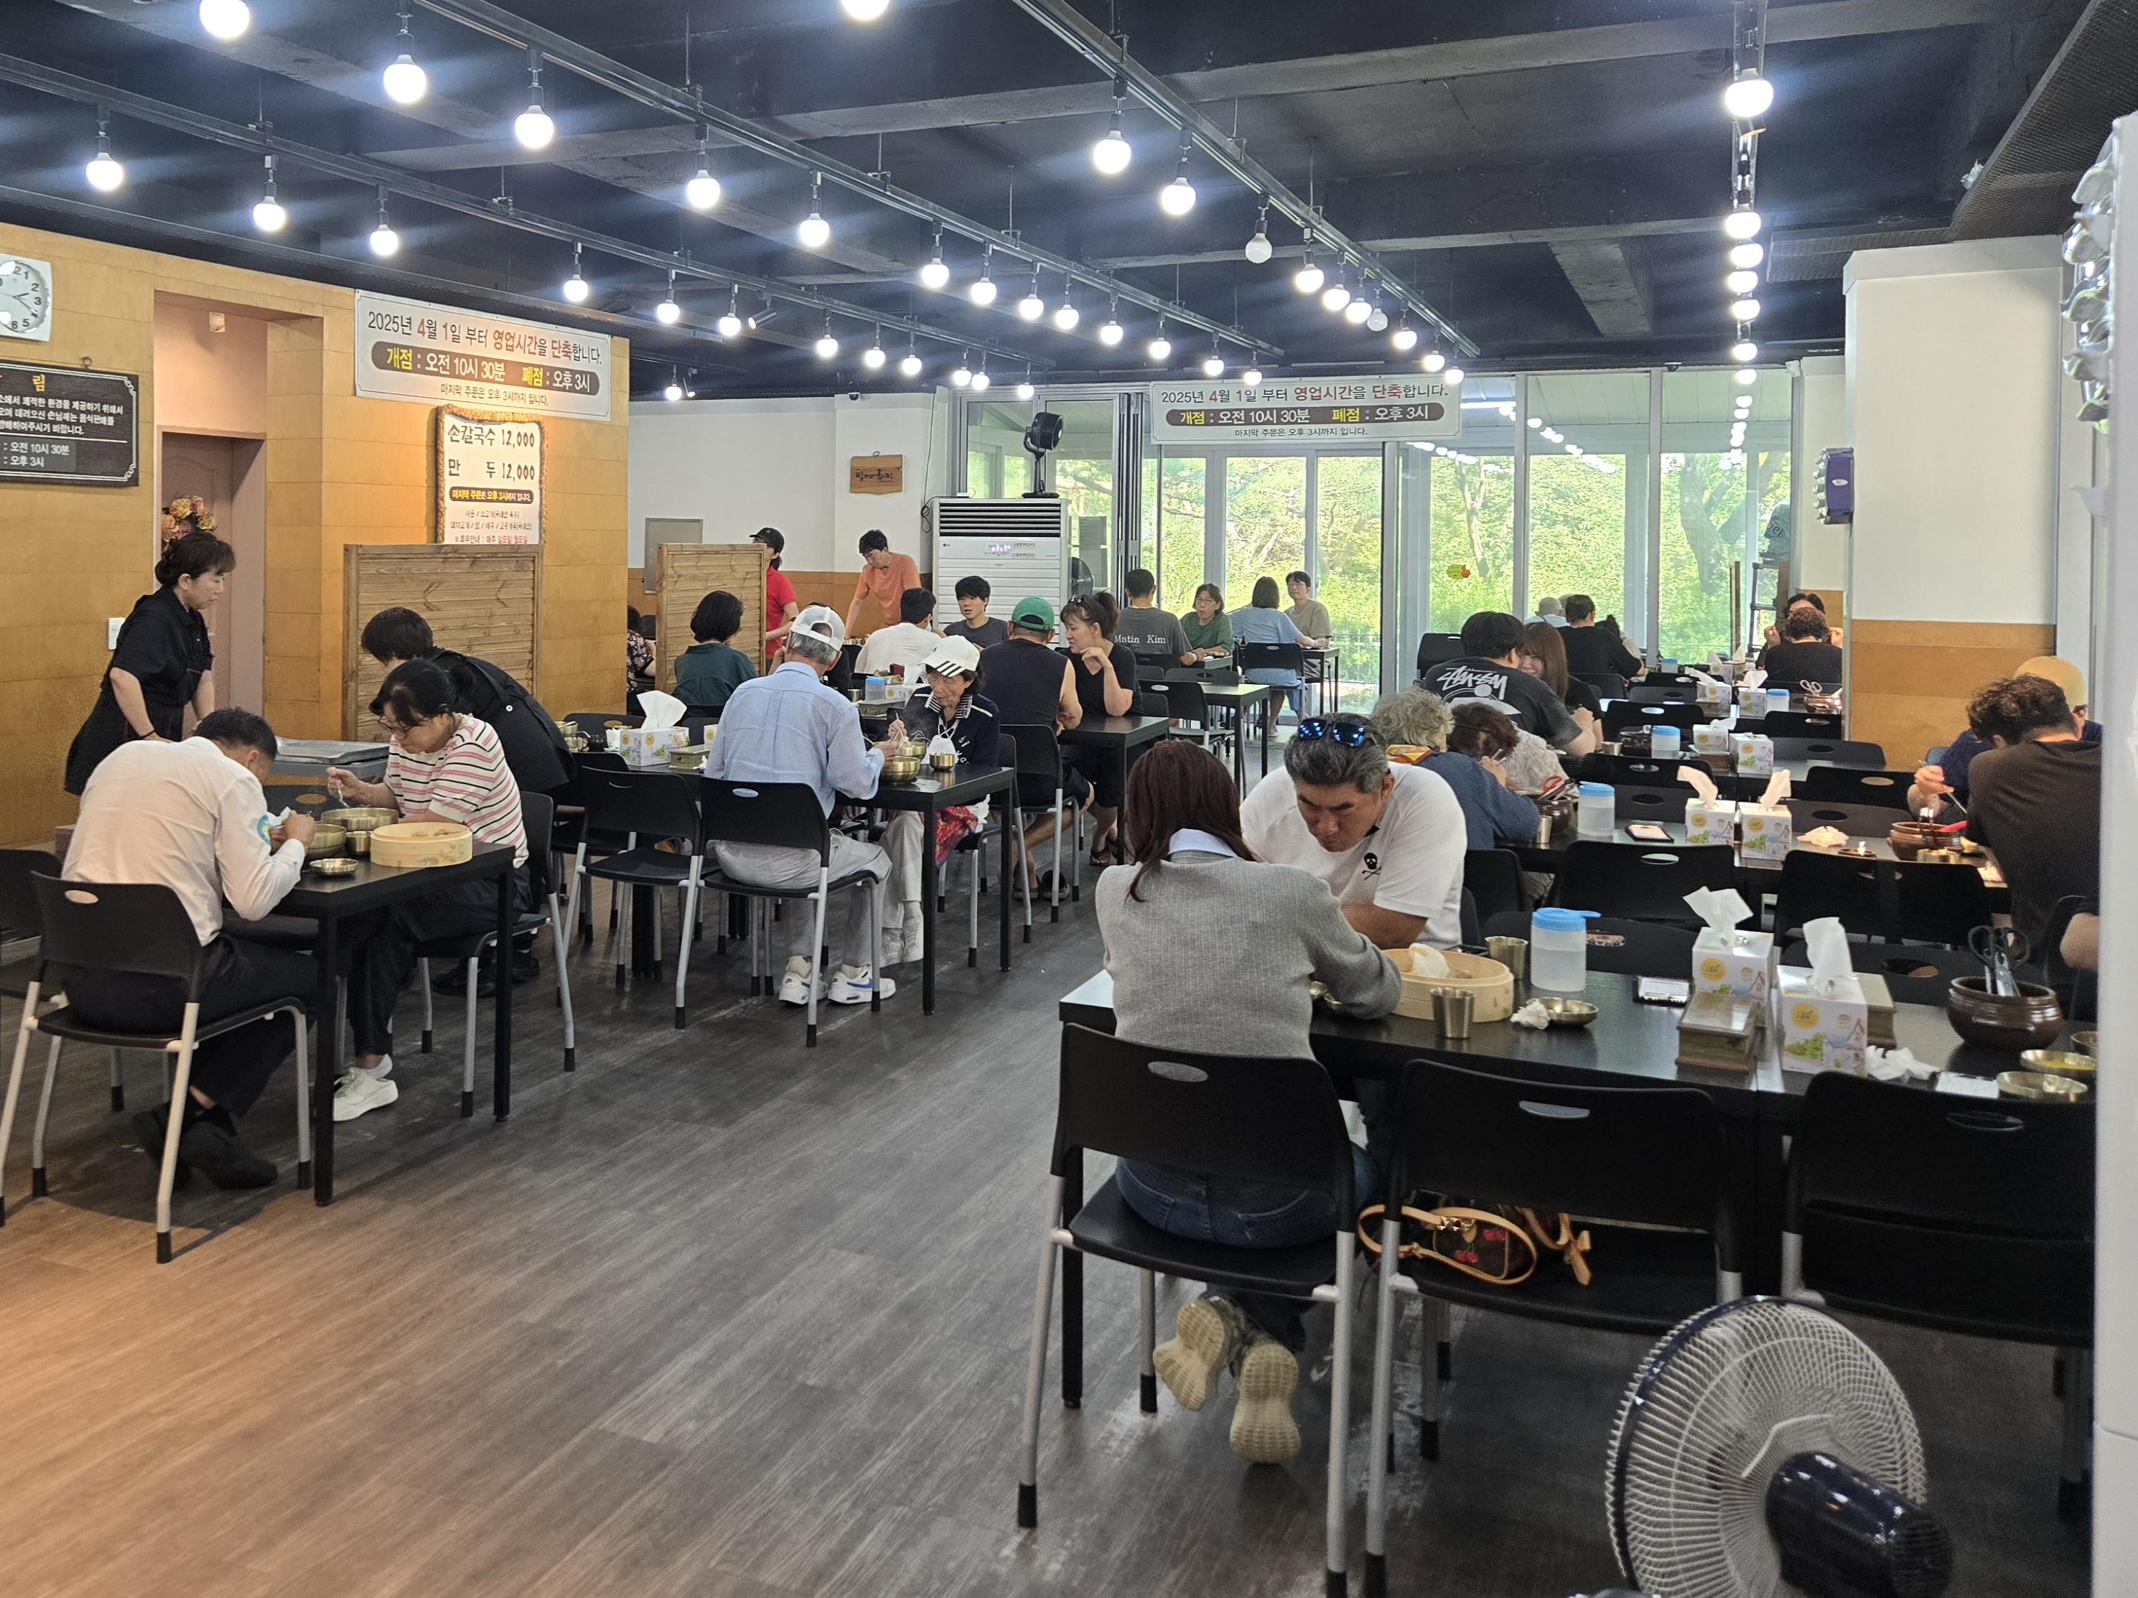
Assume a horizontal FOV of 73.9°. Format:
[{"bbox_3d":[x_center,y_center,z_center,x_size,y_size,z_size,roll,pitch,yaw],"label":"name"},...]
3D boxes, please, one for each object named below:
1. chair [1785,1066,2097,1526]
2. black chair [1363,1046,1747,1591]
[{"bbox_3d":[1.410,0.800,2.270,0.510,0.810,0.520,3,7,19],"label":"chair"},{"bbox_3d":[0.785,0.800,2.258,0.500,0.810,0.470,4,8,23],"label":"black chair"}]

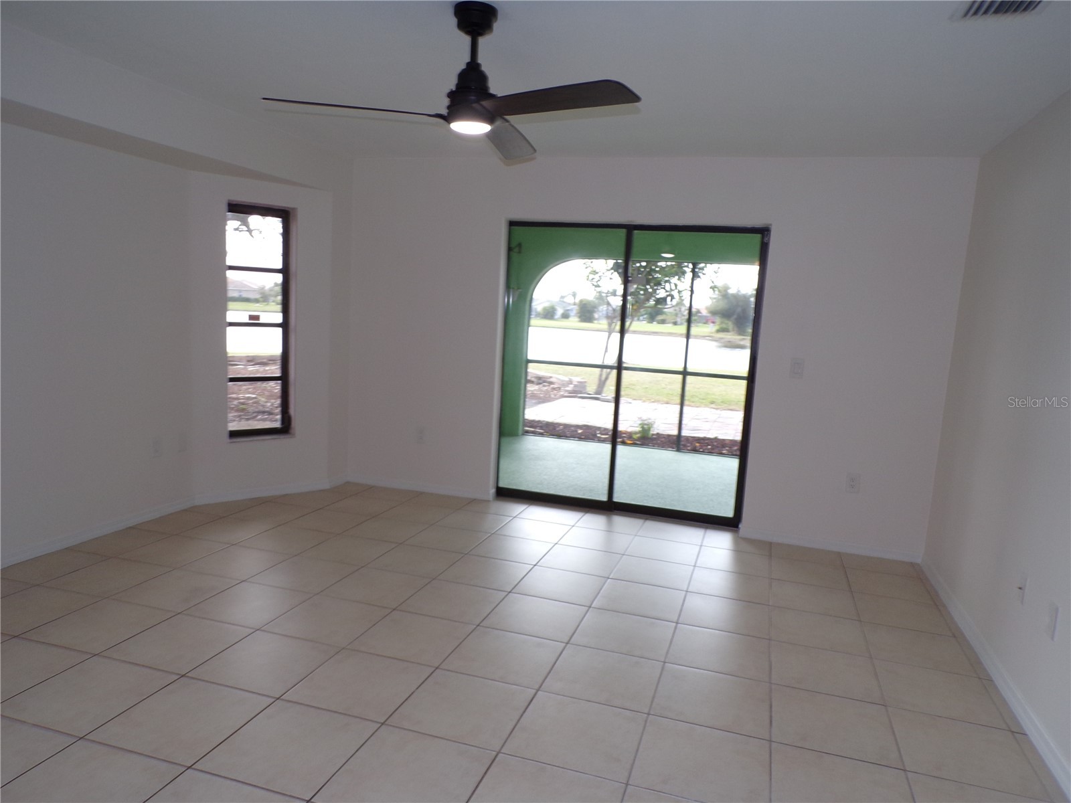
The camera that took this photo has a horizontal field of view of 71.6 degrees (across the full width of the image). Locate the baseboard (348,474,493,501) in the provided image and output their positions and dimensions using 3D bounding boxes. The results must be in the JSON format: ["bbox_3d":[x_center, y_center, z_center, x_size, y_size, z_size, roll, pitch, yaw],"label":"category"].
[{"bbox_3d":[-0.893,0.647,5.633,1.210,0.066,0.015,6,8,17],"label":"baseboard"}]

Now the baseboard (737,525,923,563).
[{"bbox_3d":[1.879,0.916,4.765,1.096,0.070,0.015,6,8,17],"label":"baseboard"}]

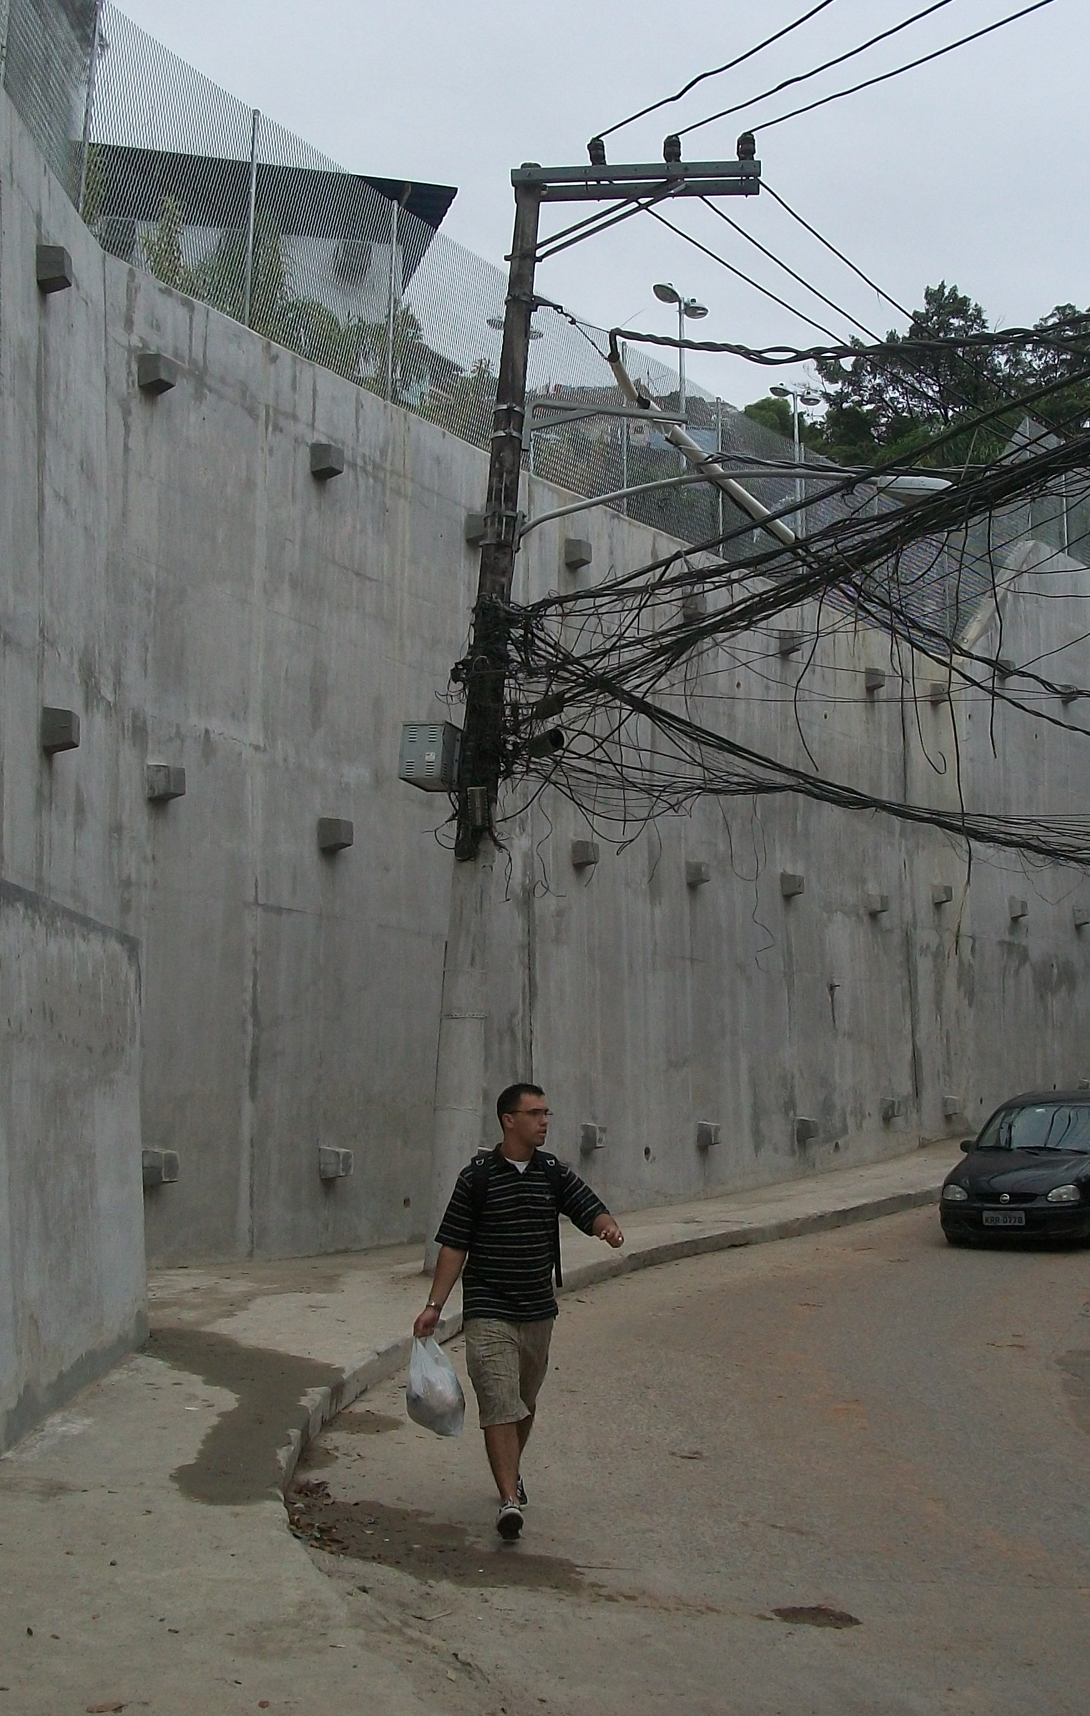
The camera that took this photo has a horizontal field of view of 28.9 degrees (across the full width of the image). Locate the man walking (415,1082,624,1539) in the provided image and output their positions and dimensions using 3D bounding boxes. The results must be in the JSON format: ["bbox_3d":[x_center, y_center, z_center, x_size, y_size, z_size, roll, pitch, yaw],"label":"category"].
[{"bbox_3d":[-0.109,1.785,8.300,0.780,1.740,0.600,1,-13,-5],"label":"man walking"}]

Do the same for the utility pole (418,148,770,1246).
[{"bbox_3d":[0.447,-1.489,17.316,2.300,9.729,0.500,2,-12,10],"label":"utility pole"}]

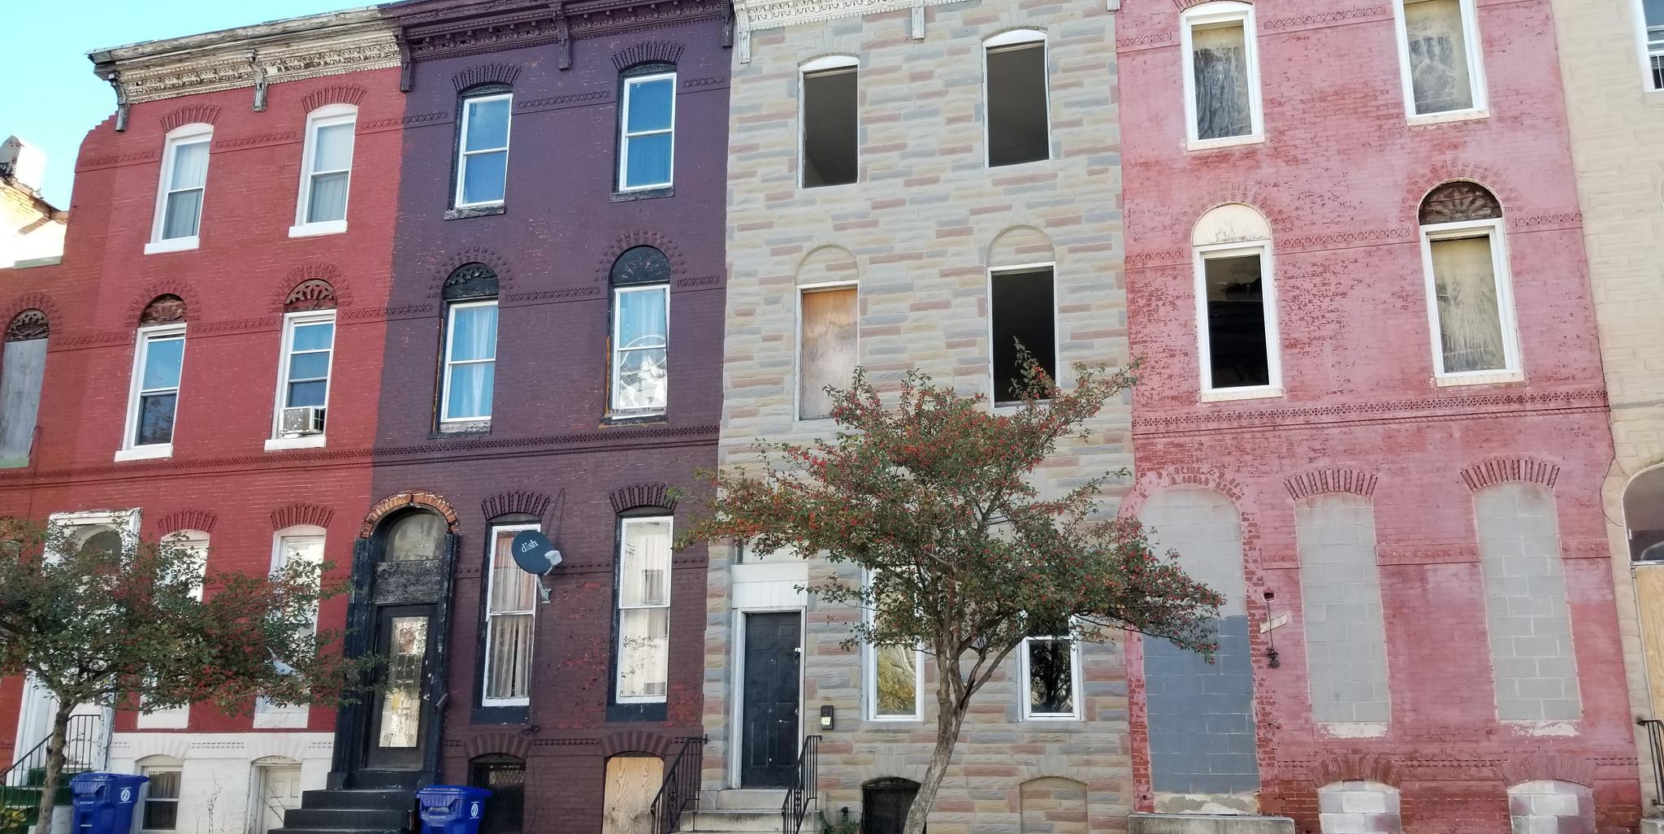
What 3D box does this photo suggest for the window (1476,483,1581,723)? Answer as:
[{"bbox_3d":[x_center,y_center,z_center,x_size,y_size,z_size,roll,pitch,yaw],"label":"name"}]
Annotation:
[{"bbox_3d":[7.101,1.873,12.815,0.780,2.421,0.150,-3,-13,13],"label":"window"}]

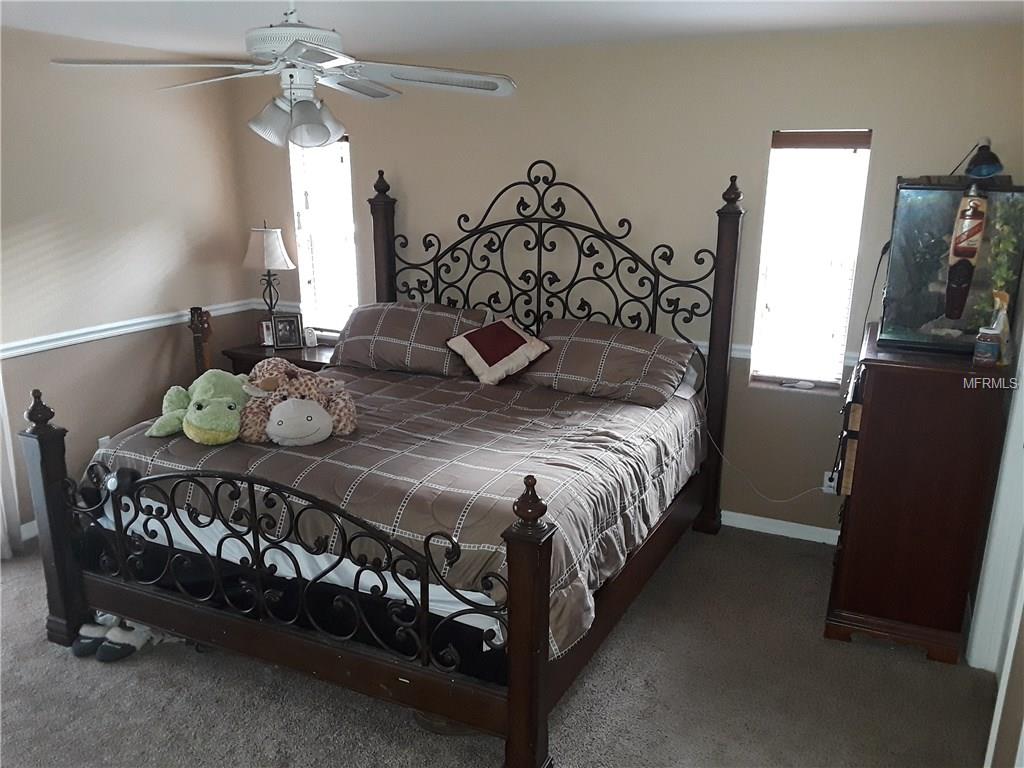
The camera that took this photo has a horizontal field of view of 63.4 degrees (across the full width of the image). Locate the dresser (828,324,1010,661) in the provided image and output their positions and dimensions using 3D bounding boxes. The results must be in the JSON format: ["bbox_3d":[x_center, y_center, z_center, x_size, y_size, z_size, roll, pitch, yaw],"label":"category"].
[{"bbox_3d":[1.664,0.399,3.463,0.510,1.140,0.890,7,16,24],"label":"dresser"}]

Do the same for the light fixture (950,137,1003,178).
[{"bbox_3d":[1.823,-0.873,3.207,0.145,0.155,0.145,7,16,24],"label":"light fixture"}]

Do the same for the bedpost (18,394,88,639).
[{"bbox_3d":[-1.744,0.508,3.163,0.120,1.010,0.120,7,16,26],"label":"bedpost"}]

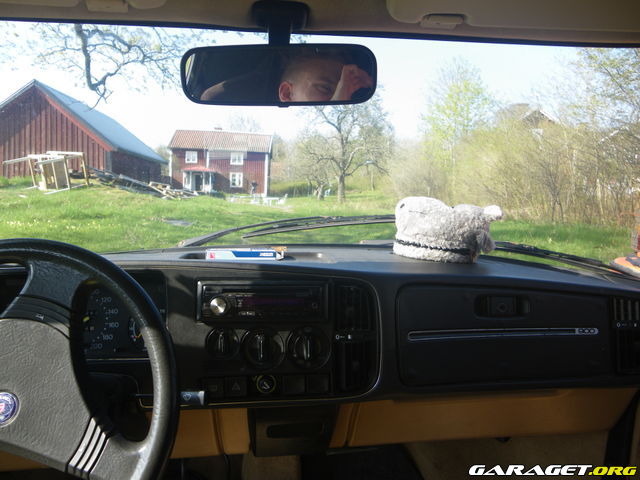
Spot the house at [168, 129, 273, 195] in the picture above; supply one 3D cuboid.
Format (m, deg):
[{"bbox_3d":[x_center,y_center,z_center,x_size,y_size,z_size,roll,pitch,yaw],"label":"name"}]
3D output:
[{"bbox_3d":[-11.397,-8.832,59.000,11.200,7.600,6.800,2,6,-1],"label":"house"}]

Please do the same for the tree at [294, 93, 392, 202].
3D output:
[{"bbox_3d":[2.043,-7.953,45.000,8.200,9.400,8.000,2,6,0],"label":"tree"}]

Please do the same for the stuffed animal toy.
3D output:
[{"bbox_3d":[0.236,-0.018,0.960,0.190,0.116,0.130,4,6,16],"label":"stuffed animal toy"}]

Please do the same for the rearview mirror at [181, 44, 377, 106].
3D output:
[{"bbox_3d":[-0.050,-0.198,0.620,0.234,0.070,0.040,3,16,5],"label":"rearview mirror"}]

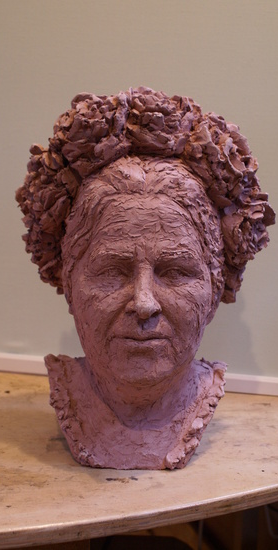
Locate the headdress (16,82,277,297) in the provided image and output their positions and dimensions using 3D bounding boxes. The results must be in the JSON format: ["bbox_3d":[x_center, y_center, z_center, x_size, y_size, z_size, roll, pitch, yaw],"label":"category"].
[{"bbox_3d":[0.009,-0.102,0.880,0.330,0.268,0.195,2,6,-3],"label":"headdress"}]

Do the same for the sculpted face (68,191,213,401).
[{"bbox_3d":[0.002,0.025,0.812,0.171,0.242,0.148,2,6,-3],"label":"sculpted face"}]

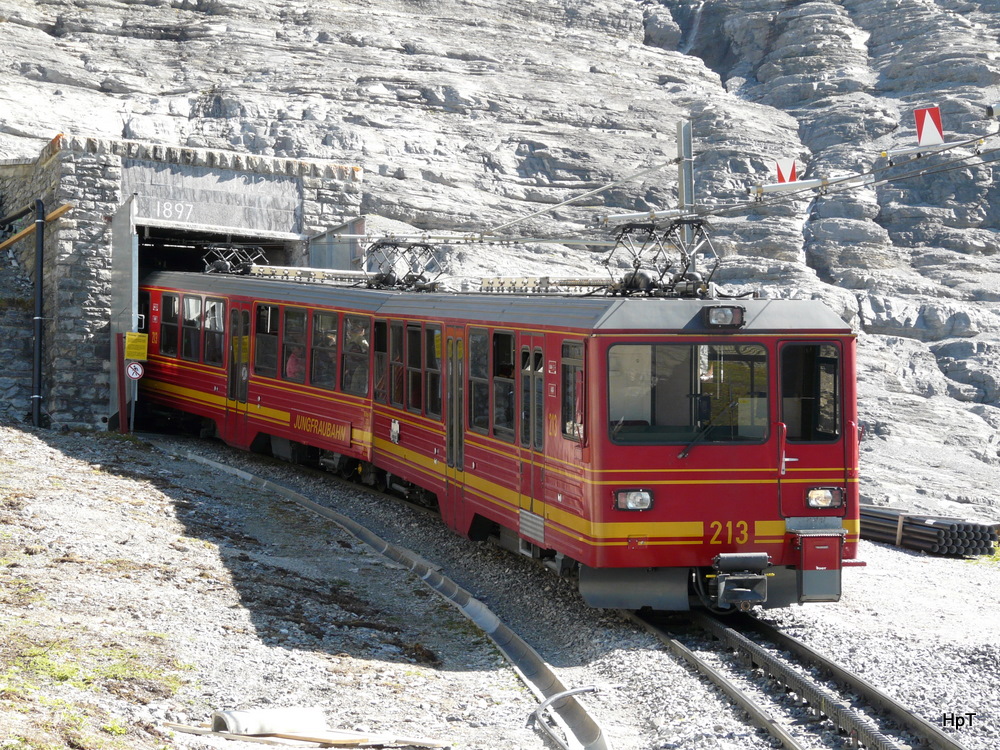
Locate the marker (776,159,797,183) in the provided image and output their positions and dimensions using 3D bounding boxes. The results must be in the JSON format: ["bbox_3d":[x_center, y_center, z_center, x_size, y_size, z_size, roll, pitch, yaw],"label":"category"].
[{"bbox_3d":[2.212,-1.560,20.500,0.147,0.210,0.015,-3,-7,0],"label":"marker"}]

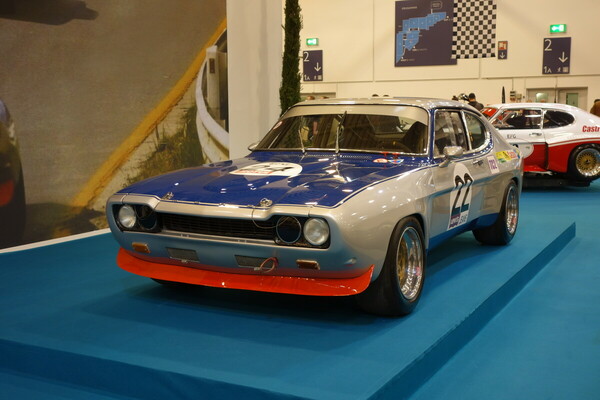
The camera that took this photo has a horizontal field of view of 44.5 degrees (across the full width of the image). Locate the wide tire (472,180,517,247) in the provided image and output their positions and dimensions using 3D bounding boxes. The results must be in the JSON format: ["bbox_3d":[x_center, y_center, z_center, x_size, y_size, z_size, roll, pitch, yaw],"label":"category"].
[{"bbox_3d":[1.705,0.088,6.353,0.290,0.592,0.592,3,7,28],"label":"wide tire"}]

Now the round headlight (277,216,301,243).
[{"bbox_3d":[-0.043,0.148,3.701,0.143,0.143,0.080,3,7,28],"label":"round headlight"}]

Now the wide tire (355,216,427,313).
[{"bbox_3d":[0.497,0.356,4.112,0.280,0.568,0.568,3,7,28],"label":"wide tire"}]

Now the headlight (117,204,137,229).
[{"bbox_3d":[-0.974,0.096,4.199,0.143,0.143,0.080,3,7,28],"label":"headlight"}]

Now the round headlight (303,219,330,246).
[{"bbox_3d":[0.092,0.155,3.628,0.143,0.143,0.080,3,7,28],"label":"round headlight"}]

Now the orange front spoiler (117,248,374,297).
[{"bbox_3d":[-0.402,0.375,4.013,1.610,0.140,0.370,3,7,28],"label":"orange front spoiler"}]

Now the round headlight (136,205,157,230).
[{"bbox_3d":[-0.839,0.103,4.127,0.143,0.143,0.080,3,7,28],"label":"round headlight"}]

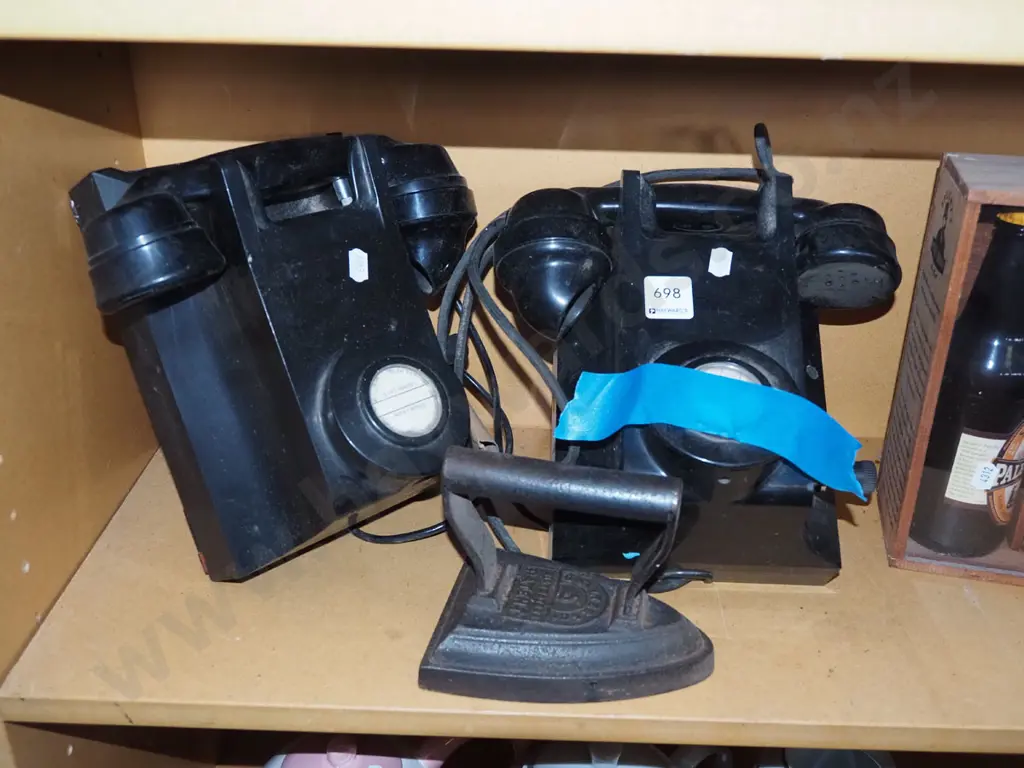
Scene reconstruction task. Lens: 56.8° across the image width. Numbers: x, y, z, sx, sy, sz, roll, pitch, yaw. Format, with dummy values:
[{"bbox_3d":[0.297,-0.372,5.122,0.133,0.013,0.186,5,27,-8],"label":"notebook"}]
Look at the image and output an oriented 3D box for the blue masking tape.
[{"bbox_3d":[0.112,0.025,0.541,0.178,0.066,0.050,12,-10,14],"label":"blue masking tape"}]

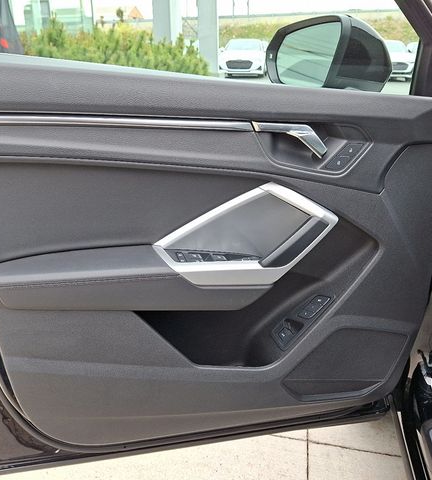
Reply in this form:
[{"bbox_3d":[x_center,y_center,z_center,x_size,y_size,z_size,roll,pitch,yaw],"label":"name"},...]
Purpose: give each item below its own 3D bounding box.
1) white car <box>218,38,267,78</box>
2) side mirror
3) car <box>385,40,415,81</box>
[{"bbox_3d":[1.490,-8.157,20.783,1.880,1.460,4.750,5,23,10],"label":"white car"},{"bbox_3d":[0.243,-0.397,0.997,0.145,0.160,0.230,-17,29,-36],"label":"side mirror"},{"bbox_3d":[7.375,-7.618,19.685,1.880,1.460,4.750,5,23,10],"label":"car"}]

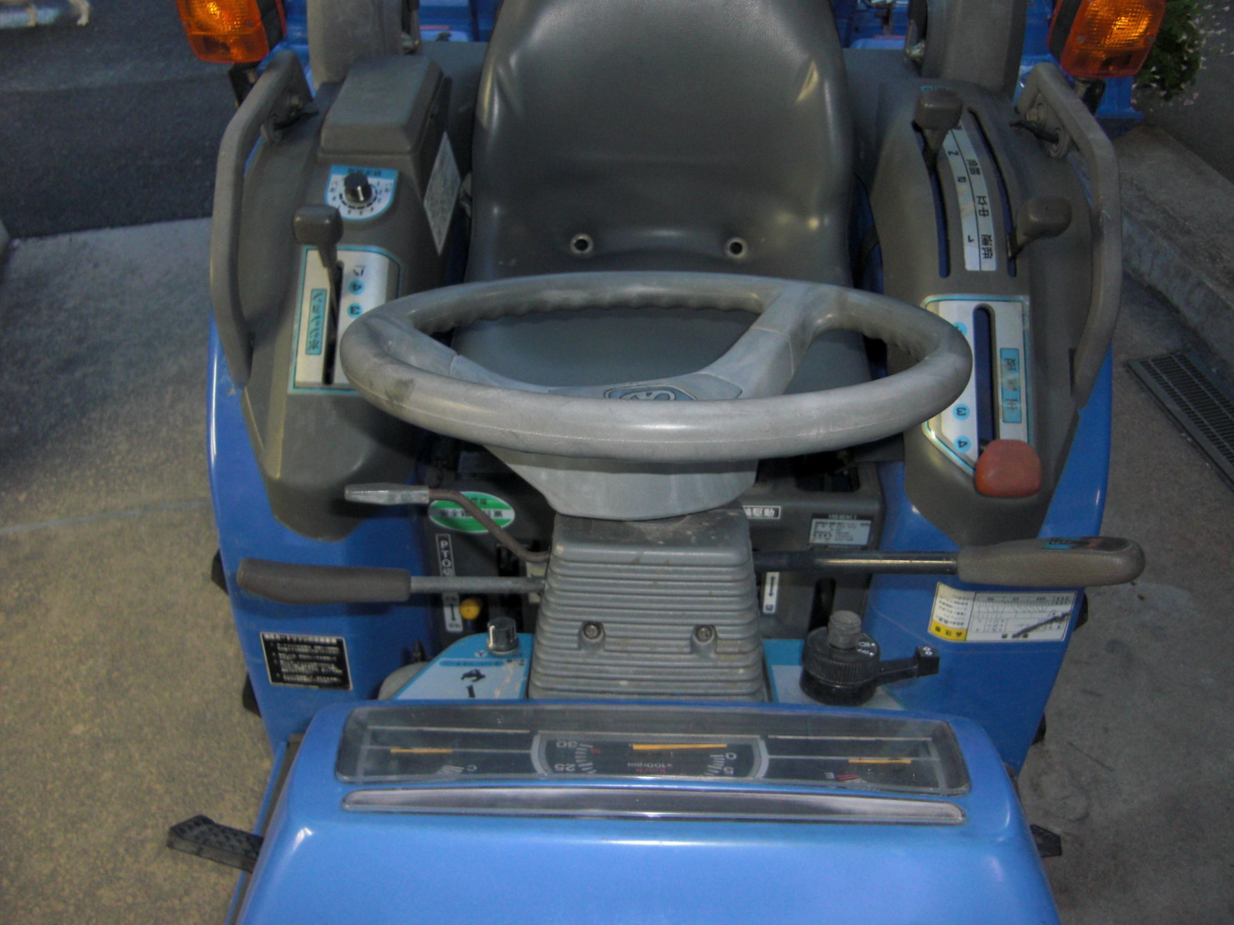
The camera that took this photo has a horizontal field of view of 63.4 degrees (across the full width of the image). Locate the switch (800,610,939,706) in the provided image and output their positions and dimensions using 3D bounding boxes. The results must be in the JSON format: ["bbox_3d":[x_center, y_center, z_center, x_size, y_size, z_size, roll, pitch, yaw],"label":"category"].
[{"bbox_3d":[0.177,0.138,0.700,0.095,0.052,0.056,1,21,3],"label":"switch"}]

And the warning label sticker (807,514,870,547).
[{"bbox_3d":[0.231,0.072,1.030,0.060,0.049,0.004,1,41,0],"label":"warning label sticker"}]

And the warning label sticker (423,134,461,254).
[{"bbox_3d":[-0.200,-0.311,1.152,0.004,0.069,0.140,-2,50,9],"label":"warning label sticker"}]

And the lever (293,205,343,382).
[{"bbox_3d":[-0.281,-0.170,0.945,0.043,0.125,0.043,2,36,2],"label":"lever"}]

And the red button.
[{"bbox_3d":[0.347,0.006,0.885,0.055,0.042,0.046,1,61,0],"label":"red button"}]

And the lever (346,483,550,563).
[{"bbox_3d":[-0.113,0.041,0.680,0.143,0.048,0.032,2,36,2],"label":"lever"}]

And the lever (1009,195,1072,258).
[{"bbox_3d":[0.407,-0.228,0.960,0.054,0.046,0.040,2,36,2],"label":"lever"}]

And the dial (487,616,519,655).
[{"bbox_3d":[-0.082,0.126,0.720,0.024,0.020,0.024,1,17,0],"label":"dial"}]

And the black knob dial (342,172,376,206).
[{"bbox_3d":[-0.268,-0.283,1.035,0.028,0.024,0.028,2,60,2],"label":"black knob dial"}]

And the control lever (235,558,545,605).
[{"bbox_3d":[-0.153,0.084,0.703,0.215,0.028,0.028,2,40,-9],"label":"control lever"}]

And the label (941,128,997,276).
[{"bbox_3d":[0.361,-0.281,1.017,0.032,0.016,0.222,3,57,3],"label":"label"}]

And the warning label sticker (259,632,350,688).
[{"bbox_3d":[-0.310,0.200,1.000,0.083,0.063,0.004,3,25,3],"label":"warning label sticker"}]

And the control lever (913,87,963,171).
[{"bbox_3d":[0.337,-0.350,1.045,0.048,0.088,0.043,1,52,0],"label":"control lever"}]

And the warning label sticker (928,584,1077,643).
[{"bbox_3d":[0.419,0.163,1.085,0.152,0.076,0.012,2,24,4],"label":"warning label sticker"}]

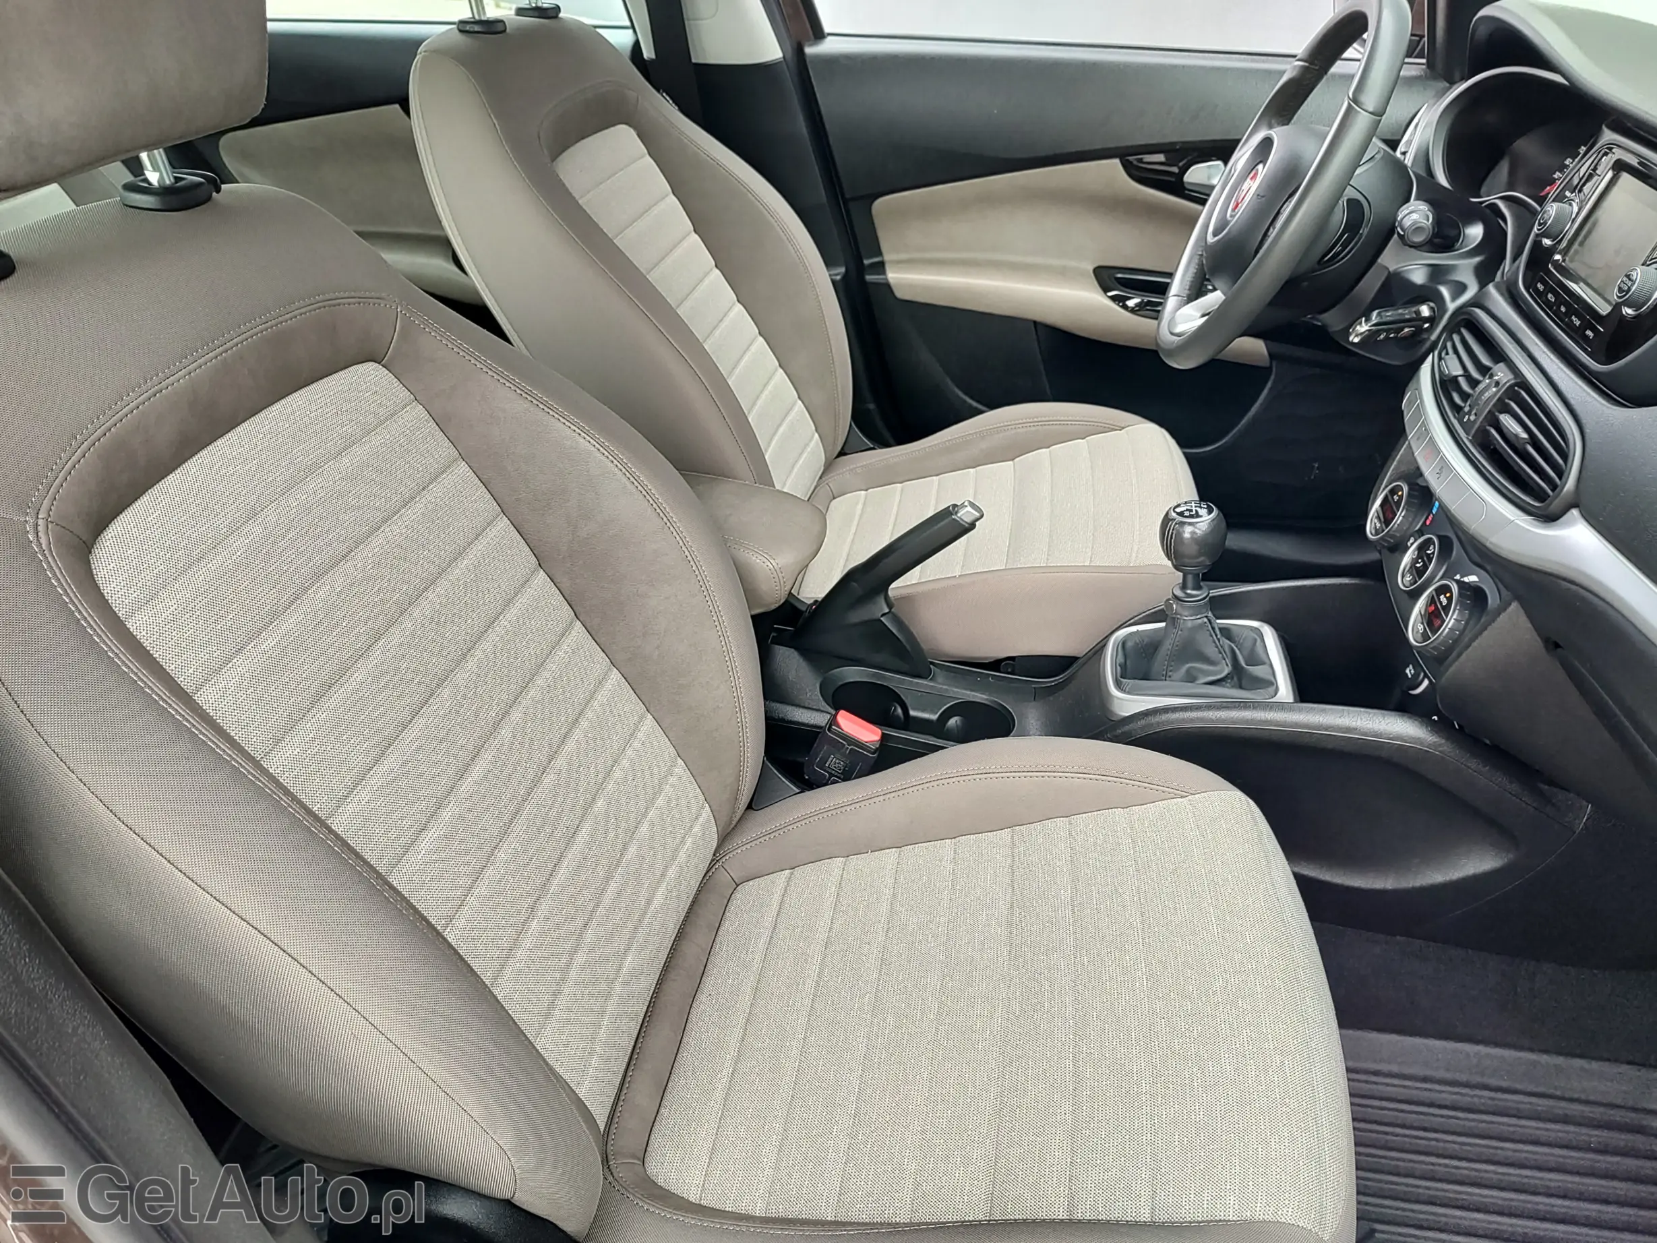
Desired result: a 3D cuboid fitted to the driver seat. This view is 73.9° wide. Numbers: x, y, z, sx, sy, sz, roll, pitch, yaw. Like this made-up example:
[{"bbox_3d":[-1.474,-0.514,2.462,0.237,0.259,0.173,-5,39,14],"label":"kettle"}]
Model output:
[{"bbox_3d":[0.029,-0.322,1.246,0.855,0.780,0.525,6,35,9],"label":"driver seat"}]

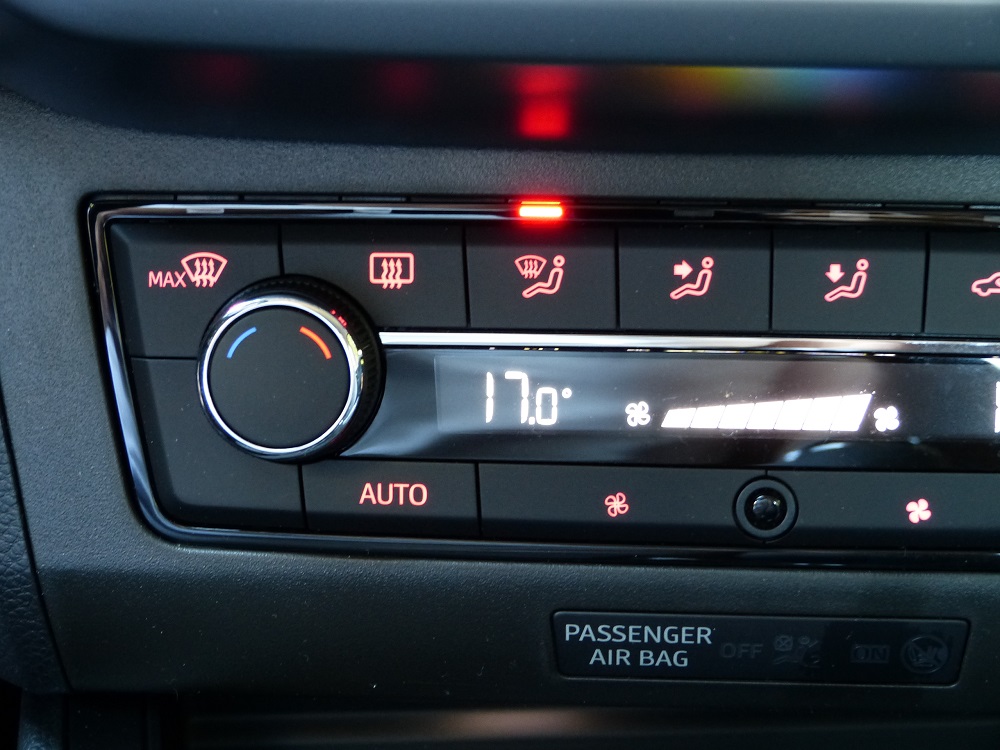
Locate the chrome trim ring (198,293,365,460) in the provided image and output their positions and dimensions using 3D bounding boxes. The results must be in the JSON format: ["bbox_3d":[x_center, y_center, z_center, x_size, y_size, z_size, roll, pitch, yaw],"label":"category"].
[{"bbox_3d":[-0.035,0.000,0.382,0.027,0.027,0.004,1,6,3],"label":"chrome trim ring"}]

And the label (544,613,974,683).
[{"bbox_3d":[0.044,0.046,0.400,0.070,0.014,0.002,1,33,2],"label":"label"}]

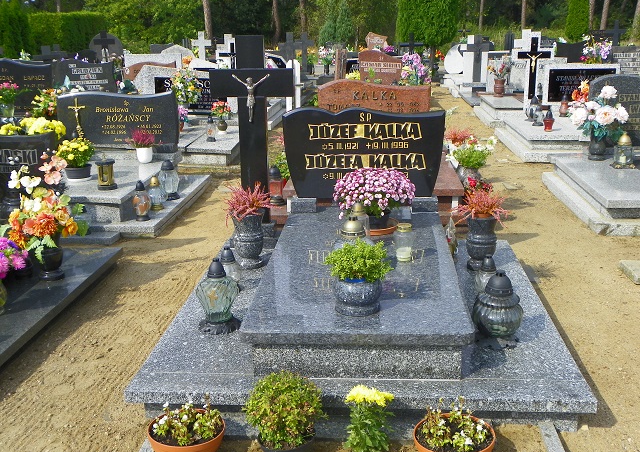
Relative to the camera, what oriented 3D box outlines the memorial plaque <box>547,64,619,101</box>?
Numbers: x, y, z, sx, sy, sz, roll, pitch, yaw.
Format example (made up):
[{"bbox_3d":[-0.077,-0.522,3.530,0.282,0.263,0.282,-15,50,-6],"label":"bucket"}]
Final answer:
[{"bbox_3d":[3.408,-1.839,9.633,0.957,0.523,0.107,0,16,4],"label":"memorial plaque"}]

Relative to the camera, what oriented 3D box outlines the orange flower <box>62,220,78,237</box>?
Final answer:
[{"bbox_3d":[-1.518,0.015,4.500,0.095,0.092,0.085,-7,18,-20],"label":"orange flower"}]

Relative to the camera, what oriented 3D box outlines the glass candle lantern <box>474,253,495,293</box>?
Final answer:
[{"bbox_3d":[0.863,0.265,3.800,0.122,0.232,0.122,0,17,4],"label":"glass candle lantern"}]

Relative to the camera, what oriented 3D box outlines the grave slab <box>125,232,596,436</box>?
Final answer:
[{"bbox_3d":[0.215,0.455,3.907,1.850,0.170,2.050,0,17,4],"label":"grave slab"}]

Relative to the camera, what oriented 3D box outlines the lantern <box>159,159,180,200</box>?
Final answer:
[{"bbox_3d":[-1.336,-0.419,6.562,0.186,0.347,0.186,0,16,5],"label":"lantern"}]

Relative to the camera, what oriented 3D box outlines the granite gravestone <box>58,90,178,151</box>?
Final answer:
[{"bbox_3d":[-1.945,-1.002,7.157,1.134,0.587,0.100,0,16,5],"label":"granite gravestone"}]

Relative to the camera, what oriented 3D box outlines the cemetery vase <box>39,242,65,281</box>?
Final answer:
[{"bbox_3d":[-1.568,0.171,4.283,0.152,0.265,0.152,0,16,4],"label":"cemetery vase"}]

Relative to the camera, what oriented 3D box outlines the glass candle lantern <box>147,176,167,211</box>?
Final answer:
[{"bbox_3d":[-1.329,-0.271,5.999,0.159,0.258,0.159,0,16,4],"label":"glass candle lantern"}]

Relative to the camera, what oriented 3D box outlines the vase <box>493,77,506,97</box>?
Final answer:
[{"bbox_3d":[2.843,-2.185,11.686,0.198,0.262,0.198,0,16,4],"label":"vase"}]

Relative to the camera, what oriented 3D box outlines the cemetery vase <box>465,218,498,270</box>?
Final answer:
[{"bbox_3d":[0.929,0.090,4.250,0.177,0.312,0.177,0,17,4],"label":"cemetery vase"}]

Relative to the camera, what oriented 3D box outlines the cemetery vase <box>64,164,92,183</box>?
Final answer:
[{"bbox_3d":[-2.117,-0.473,6.460,0.245,0.115,0.245,0,17,4],"label":"cemetery vase"}]

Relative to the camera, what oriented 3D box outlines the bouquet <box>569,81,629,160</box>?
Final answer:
[{"bbox_3d":[2.582,-0.967,6.850,0.540,0.690,0.420,0,16,5],"label":"bouquet"}]

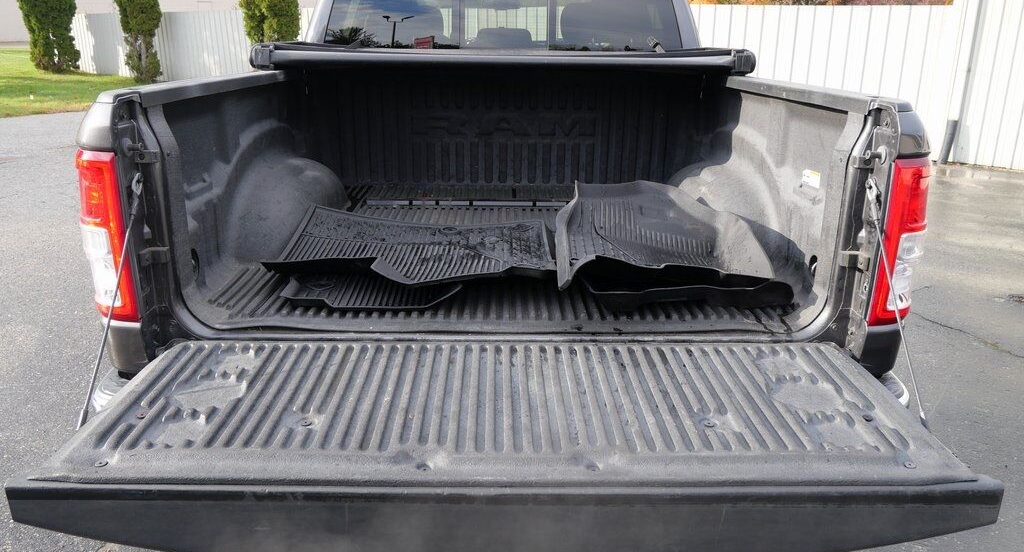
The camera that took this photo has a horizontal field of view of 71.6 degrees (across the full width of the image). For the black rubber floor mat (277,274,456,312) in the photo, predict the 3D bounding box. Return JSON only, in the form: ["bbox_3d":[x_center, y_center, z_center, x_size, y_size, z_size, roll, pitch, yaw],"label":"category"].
[{"bbox_3d":[-0.365,-0.006,1.958,0.460,0.060,0.460,0,19,-1],"label":"black rubber floor mat"}]

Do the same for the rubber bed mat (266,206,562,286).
[{"bbox_3d":[-0.274,-0.103,2.143,0.790,0.100,0.600,0,19,-1],"label":"rubber bed mat"}]

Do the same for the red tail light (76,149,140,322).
[{"bbox_3d":[-0.890,-0.091,1.601,0.130,0.400,0.130,0,19,-1],"label":"red tail light"}]

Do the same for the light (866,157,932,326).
[{"bbox_3d":[0.870,-0.083,1.623,0.130,0.400,0.130,0,19,-1],"label":"light"}]

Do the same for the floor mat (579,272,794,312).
[{"bbox_3d":[0.460,-0.014,1.970,0.540,0.085,0.400,0,19,-1],"label":"floor mat"}]

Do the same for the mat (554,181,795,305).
[{"bbox_3d":[0.408,-0.129,2.120,0.600,0.210,0.720,0,19,-1],"label":"mat"}]

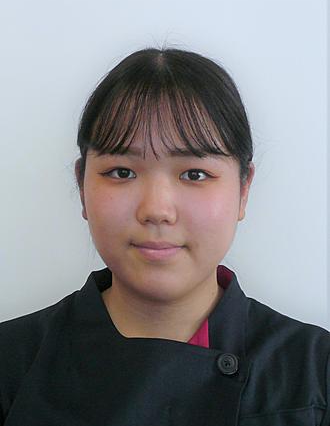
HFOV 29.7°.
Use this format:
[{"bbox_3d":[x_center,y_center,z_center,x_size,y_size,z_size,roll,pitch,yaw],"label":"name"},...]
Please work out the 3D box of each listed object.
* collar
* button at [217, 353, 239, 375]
[{"bbox_3d":[-0.001,0.094,0.630,0.175,0.085,0.135,0,0,1],"label":"collar"},{"bbox_3d":[0.059,0.141,0.580,0.019,0.019,0.004,0,-13,-4],"label":"button"}]

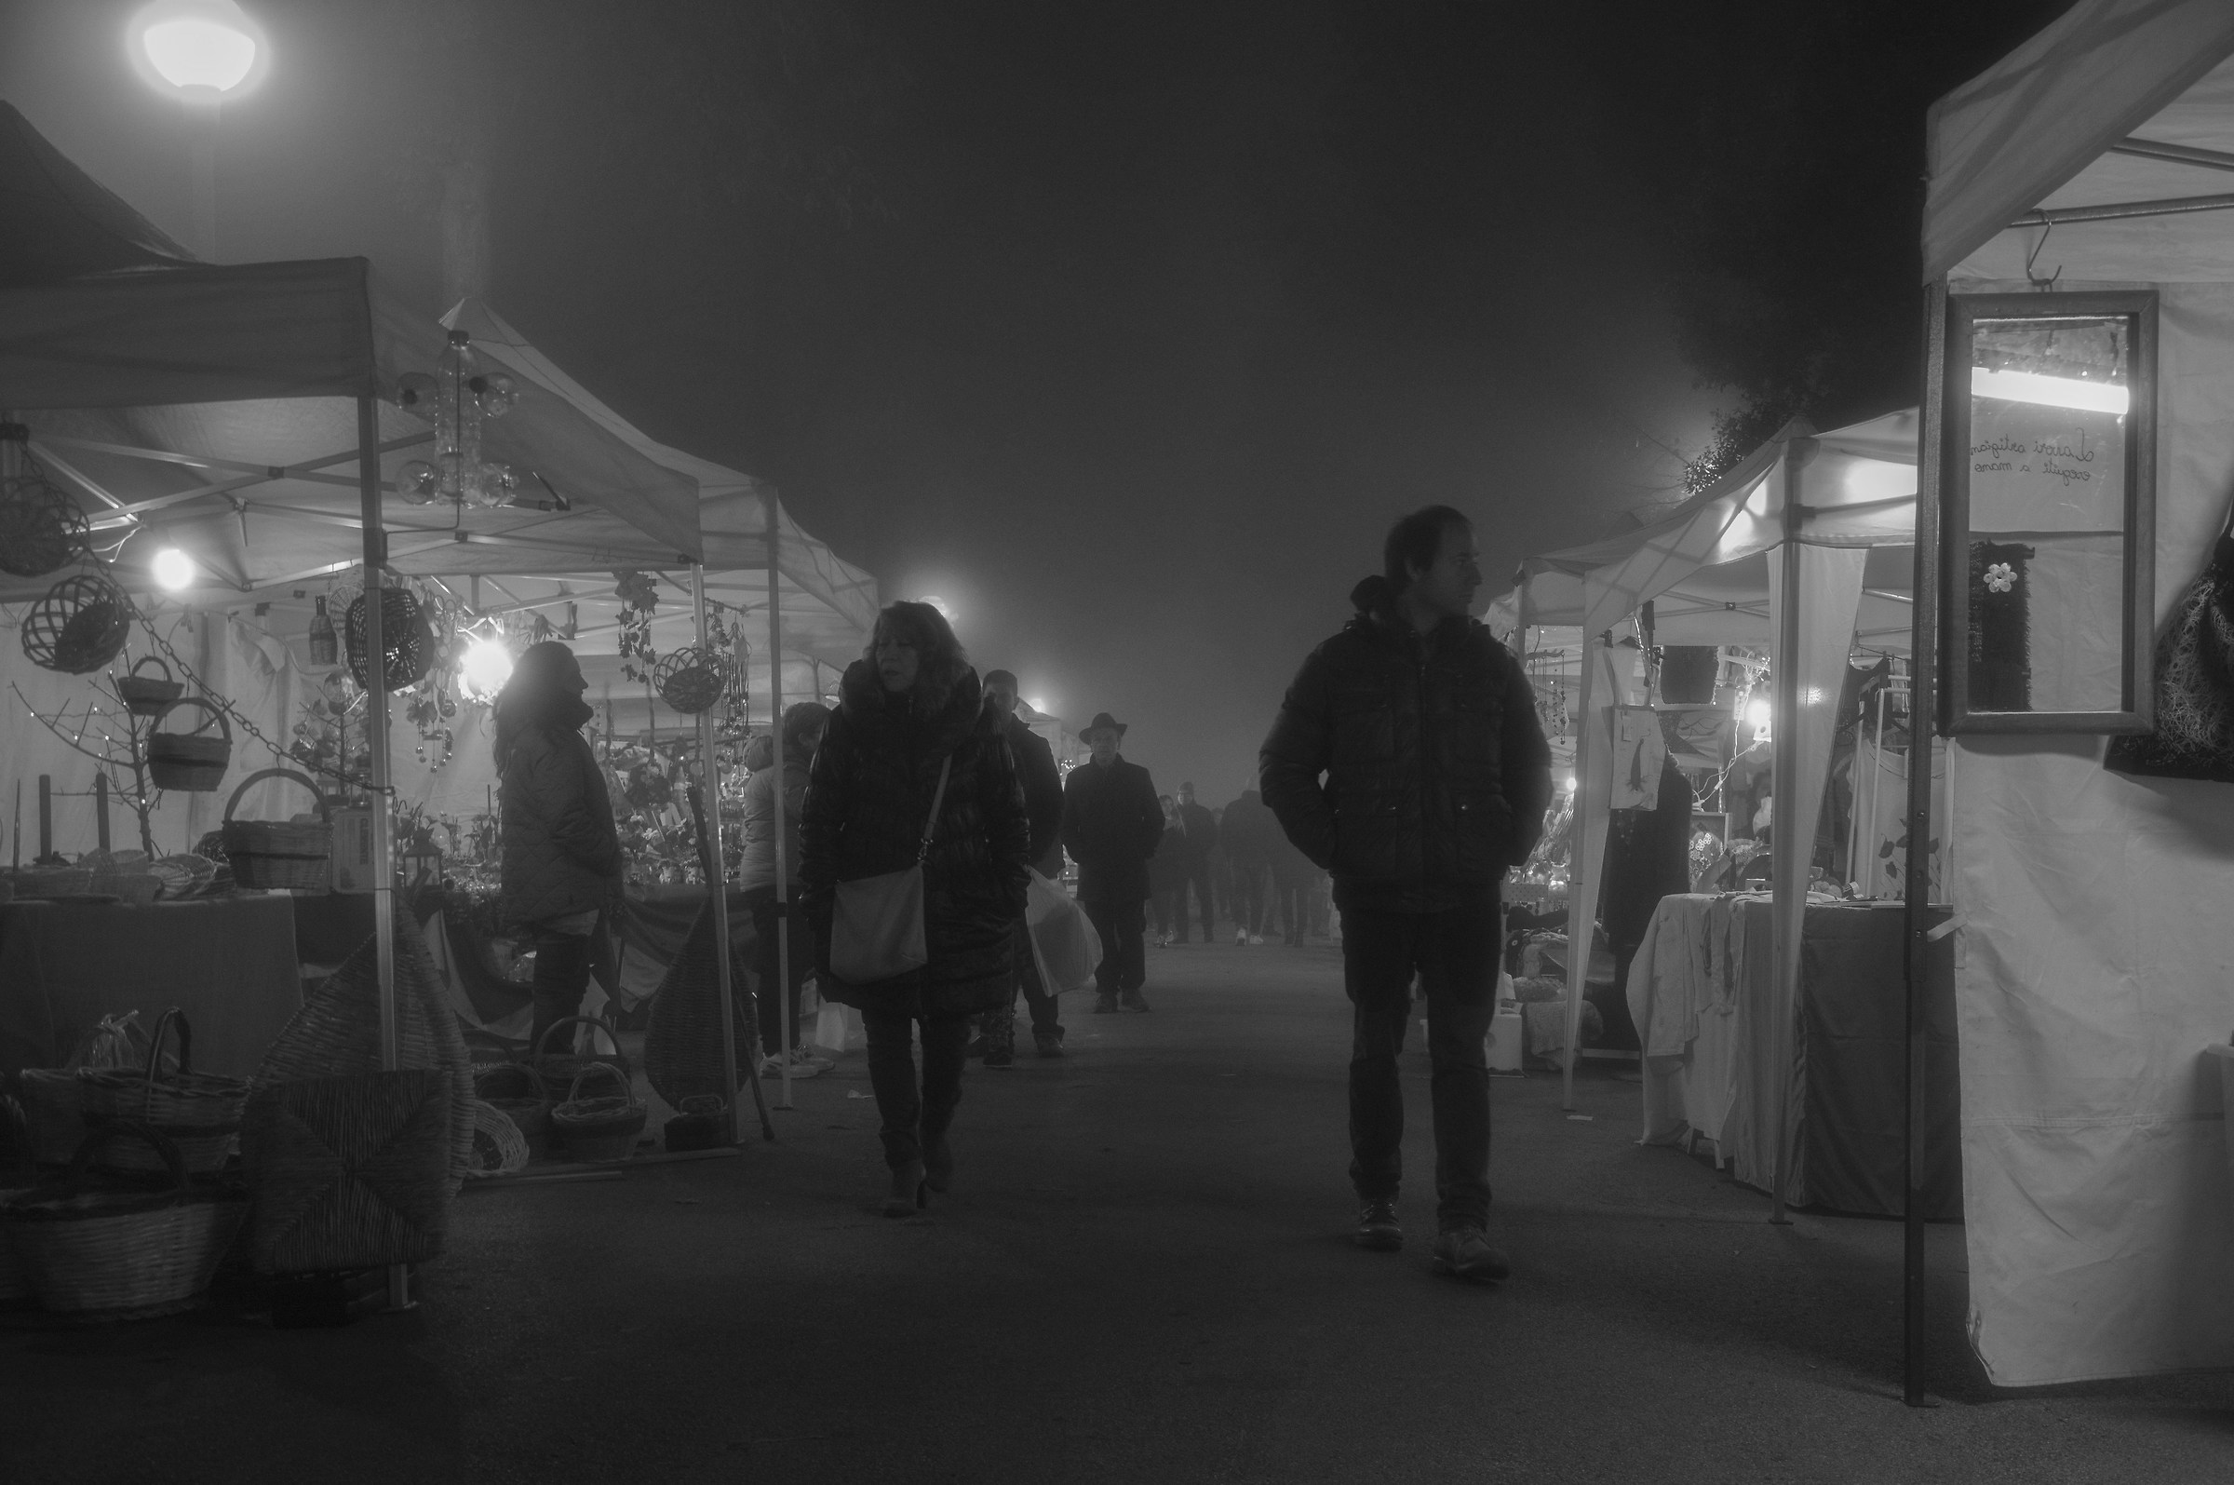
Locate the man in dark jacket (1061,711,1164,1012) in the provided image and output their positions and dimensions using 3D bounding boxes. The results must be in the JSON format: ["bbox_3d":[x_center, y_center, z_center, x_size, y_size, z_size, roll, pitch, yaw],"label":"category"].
[{"bbox_3d":[-0.027,0.731,14.900,0.610,1.820,0.400,0,-2,0],"label":"man in dark jacket"}]

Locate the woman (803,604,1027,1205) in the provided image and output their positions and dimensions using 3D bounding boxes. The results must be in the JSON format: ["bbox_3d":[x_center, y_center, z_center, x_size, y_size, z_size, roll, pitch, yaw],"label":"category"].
[{"bbox_3d":[-0.563,0.453,6.750,0.640,1.690,0.450,-1,-2,7],"label":"woman"}]

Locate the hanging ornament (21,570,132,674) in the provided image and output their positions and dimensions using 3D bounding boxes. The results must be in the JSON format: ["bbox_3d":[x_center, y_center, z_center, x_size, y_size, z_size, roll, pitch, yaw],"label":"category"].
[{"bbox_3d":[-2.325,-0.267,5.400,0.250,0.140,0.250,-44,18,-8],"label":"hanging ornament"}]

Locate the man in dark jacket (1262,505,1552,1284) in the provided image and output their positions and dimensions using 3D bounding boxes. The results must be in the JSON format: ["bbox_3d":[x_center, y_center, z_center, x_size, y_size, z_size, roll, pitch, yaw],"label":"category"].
[{"bbox_3d":[0.691,0.340,5.750,0.640,1.790,0.550,0,-3,-3],"label":"man in dark jacket"}]

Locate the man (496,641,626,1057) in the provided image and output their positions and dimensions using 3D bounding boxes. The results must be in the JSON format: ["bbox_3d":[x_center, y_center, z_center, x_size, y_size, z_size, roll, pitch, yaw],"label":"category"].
[{"bbox_3d":[-1.943,0.493,8.386,0.440,1.720,0.500,0,-3,-6],"label":"man"}]

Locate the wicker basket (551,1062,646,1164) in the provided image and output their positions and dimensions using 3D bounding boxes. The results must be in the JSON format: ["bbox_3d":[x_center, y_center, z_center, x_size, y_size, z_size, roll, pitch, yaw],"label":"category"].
[{"bbox_3d":[-1.652,1.180,7.693,0.300,0.310,0.250,1,-3,-11],"label":"wicker basket"}]

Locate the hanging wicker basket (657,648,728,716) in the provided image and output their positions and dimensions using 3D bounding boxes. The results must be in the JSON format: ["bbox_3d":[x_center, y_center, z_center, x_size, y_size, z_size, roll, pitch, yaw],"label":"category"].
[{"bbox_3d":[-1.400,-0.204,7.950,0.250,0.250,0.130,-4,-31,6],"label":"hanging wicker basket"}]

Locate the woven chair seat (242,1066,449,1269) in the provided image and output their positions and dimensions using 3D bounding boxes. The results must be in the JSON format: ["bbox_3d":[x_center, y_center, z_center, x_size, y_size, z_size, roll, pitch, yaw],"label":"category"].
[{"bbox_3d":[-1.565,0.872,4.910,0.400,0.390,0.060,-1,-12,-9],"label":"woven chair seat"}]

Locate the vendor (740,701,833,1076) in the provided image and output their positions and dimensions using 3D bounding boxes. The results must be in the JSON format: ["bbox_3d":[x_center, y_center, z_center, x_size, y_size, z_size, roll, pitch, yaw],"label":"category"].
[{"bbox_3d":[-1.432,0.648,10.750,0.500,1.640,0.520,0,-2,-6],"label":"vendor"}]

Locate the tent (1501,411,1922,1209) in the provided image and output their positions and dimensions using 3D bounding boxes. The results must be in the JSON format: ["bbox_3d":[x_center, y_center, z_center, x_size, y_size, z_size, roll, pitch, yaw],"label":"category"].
[{"bbox_3d":[3.200,-0.024,7.810,2.900,2.700,2.900,0,-3,0],"label":"tent"}]

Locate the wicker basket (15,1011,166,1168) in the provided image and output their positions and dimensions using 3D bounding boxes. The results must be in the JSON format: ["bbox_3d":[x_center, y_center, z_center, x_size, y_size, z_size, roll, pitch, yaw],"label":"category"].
[{"bbox_3d":[-2.884,0.973,6.812,0.380,0.420,0.310,1,-3,-17],"label":"wicker basket"}]

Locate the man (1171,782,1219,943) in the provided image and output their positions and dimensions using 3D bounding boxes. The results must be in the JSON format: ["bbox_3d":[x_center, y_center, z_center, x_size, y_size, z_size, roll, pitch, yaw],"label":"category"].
[{"bbox_3d":[0.832,1.275,25.600,0.530,1.720,0.380,-1,-2,9],"label":"man"}]

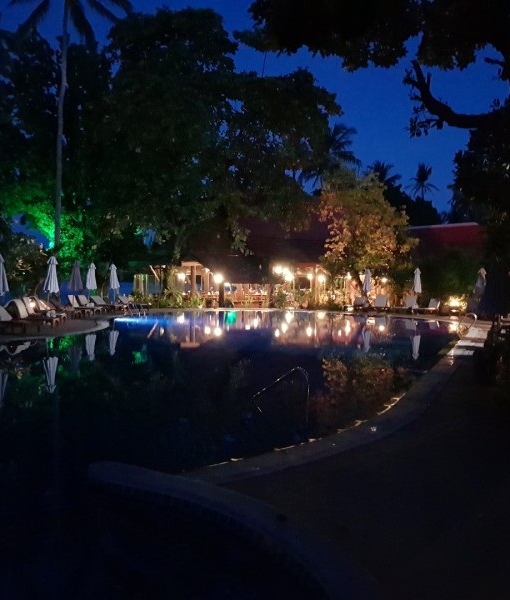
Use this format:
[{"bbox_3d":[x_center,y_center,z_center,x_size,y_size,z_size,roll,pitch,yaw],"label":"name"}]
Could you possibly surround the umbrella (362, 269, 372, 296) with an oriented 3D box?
[{"bbox_3d":[6.650,-0.649,35.641,0.520,2.400,0.520,1,2,11],"label":"umbrella"}]

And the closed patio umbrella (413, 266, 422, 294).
[{"bbox_3d":[8.870,-0.542,32.800,0.500,2.350,0.500,1,2,0],"label":"closed patio umbrella"}]

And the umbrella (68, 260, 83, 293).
[{"bbox_3d":[-8.112,-0.582,27.200,0.620,2.350,0.620,1,2,0],"label":"umbrella"}]

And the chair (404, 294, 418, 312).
[{"bbox_3d":[8.230,0.298,31.700,0.660,0.780,1.850,1,2,15],"label":"chair"}]

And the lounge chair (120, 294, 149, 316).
[{"bbox_3d":[-6.036,0.174,30.100,0.660,0.750,1.850,-1,3,-45],"label":"lounge chair"}]

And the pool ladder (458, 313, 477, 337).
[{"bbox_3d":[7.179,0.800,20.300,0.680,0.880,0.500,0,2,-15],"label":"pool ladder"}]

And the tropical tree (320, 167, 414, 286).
[{"bbox_3d":[7.051,-3.865,38.000,6.300,8.600,6.000,1,2,0],"label":"tropical tree"}]

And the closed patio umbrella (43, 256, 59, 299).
[{"bbox_3d":[-7.463,-0.391,22.070,0.580,2.350,0.580,1,2,0],"label":"closed patio umbrella"}]

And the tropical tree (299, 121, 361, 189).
[{"bbox_3d":[7.182,-8.888,58.280,6.400,16.500,6.400,1,2,7],"label":"tropical tree"}]

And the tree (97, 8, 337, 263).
[{"bbox_3d":[-2.340,-8.683,37.500,14.400,17.600,13.000,1,2,0],"label":"tree"}]

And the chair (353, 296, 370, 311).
[{"bbox_3d":[6.084,0.153,34.287,0.700,0.780,1.750,1,2,16],"label":"chair"}]

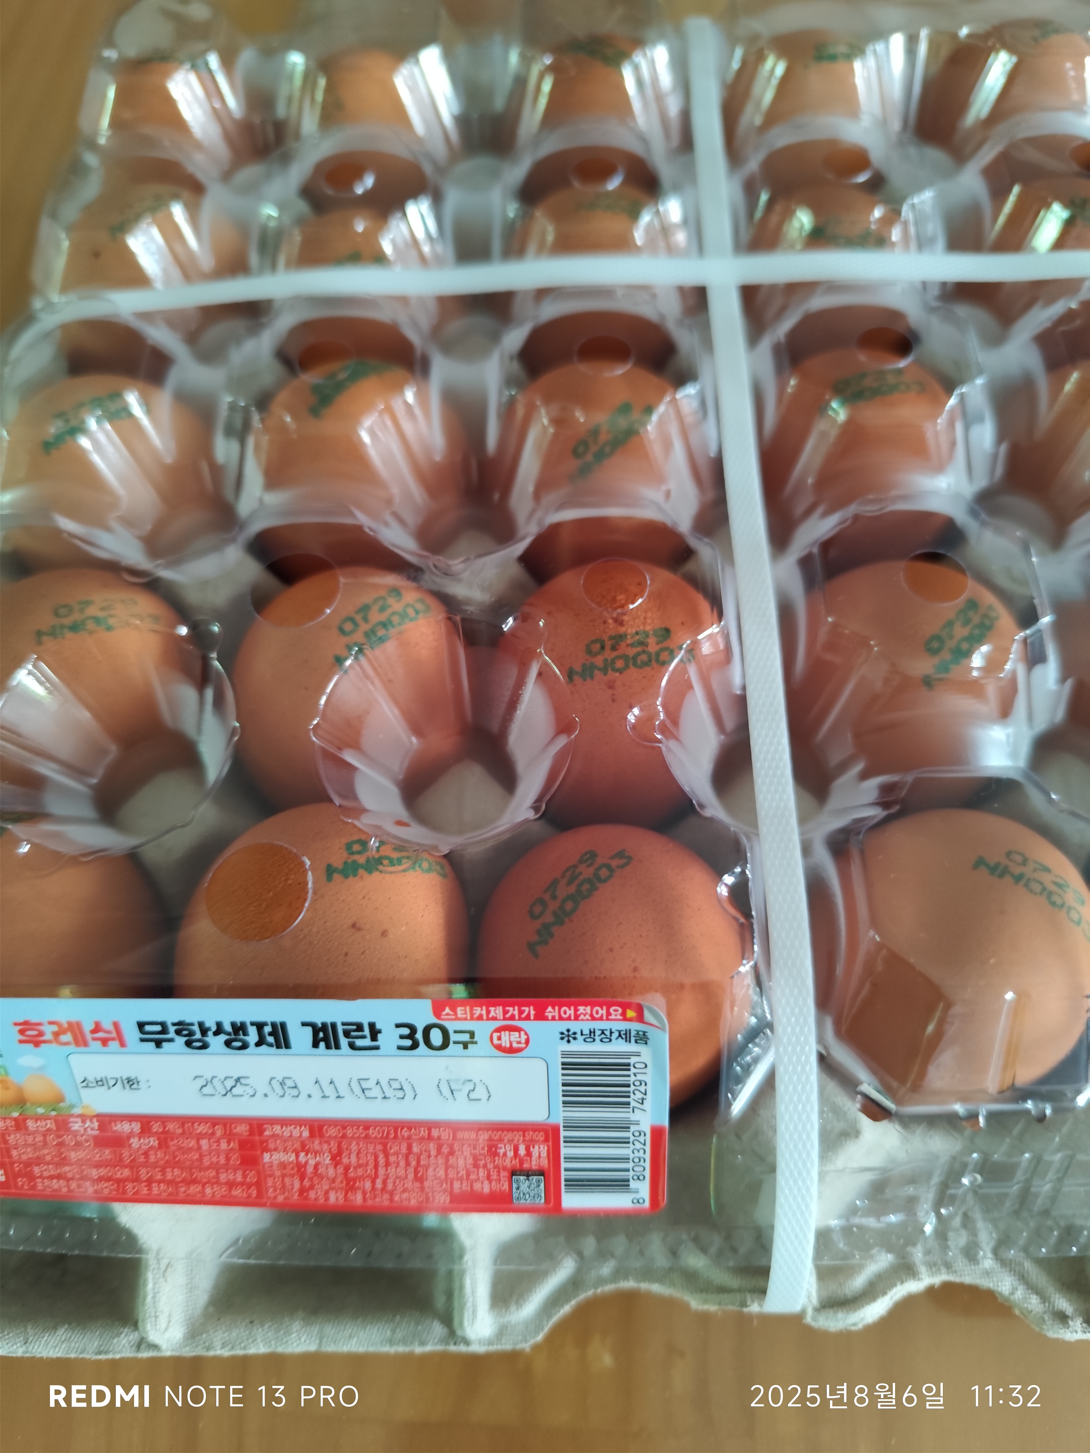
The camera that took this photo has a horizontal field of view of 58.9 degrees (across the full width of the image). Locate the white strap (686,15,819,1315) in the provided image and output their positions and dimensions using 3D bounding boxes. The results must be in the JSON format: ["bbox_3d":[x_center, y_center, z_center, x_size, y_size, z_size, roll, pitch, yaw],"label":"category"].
[{"bbox_3d":[0.037,-0.052,0.202,0.008,0.052,0.303,-1,65,1],"label":"white strap"}]

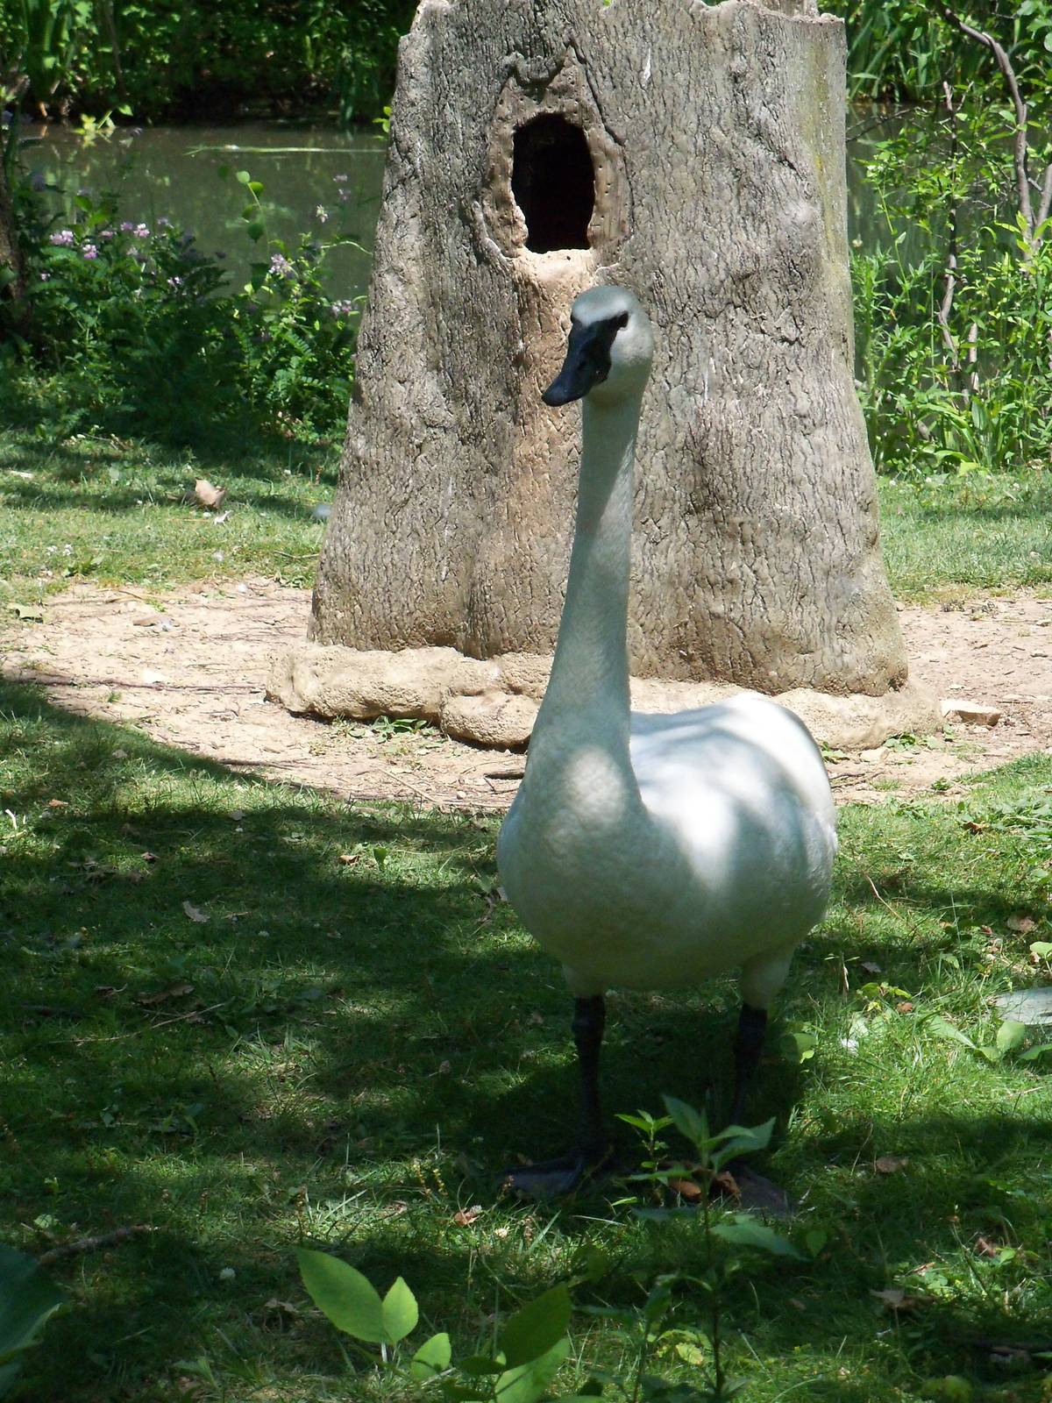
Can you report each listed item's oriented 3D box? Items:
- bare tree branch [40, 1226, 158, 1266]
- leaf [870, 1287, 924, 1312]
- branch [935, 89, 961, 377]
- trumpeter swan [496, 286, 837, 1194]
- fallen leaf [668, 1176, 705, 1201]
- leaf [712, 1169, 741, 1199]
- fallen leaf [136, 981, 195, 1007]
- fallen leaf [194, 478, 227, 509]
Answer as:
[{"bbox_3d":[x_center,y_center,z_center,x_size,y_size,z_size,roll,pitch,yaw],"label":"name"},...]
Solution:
[{"bbox_3d":[-0.491,0.624,5.763,0.022,0.020,0.165,9,14,42],"label":"bare tree branch"},{"bbox_3d":[0.411,0.660,5.550,0.056,0.018,0.040,0,10,0],"label":"leaf"},{"bbox_3d":[1.075,-1.209,12.809,0.064,0.742,0.090,0,10,0],"label":"branch"},{"bbox_3d":[0.177,0.018,6.088,0.350,1.096,0.750,4,11,22],"label":"trumpeter swan"},{"bbox_3d":[0.191,0.581,5.990,0.045,0.022,0.040,0,10,0],"label":"fallen leaf"},{"bbox_3d":[0.240,0.576,6.004,0.036,0.026,0.036,0,10,0],"label":"leaf"},{"bbox_3d":[-0.501,0.407,6.983,0.078,0.020,0.055,0,10,0],"label":"fallen leaf"},{"bbox_3d":[-0.753,-0.495,11.982,0.080,0.060,0.060,0,10,0],"label":"fallen leaf"}]

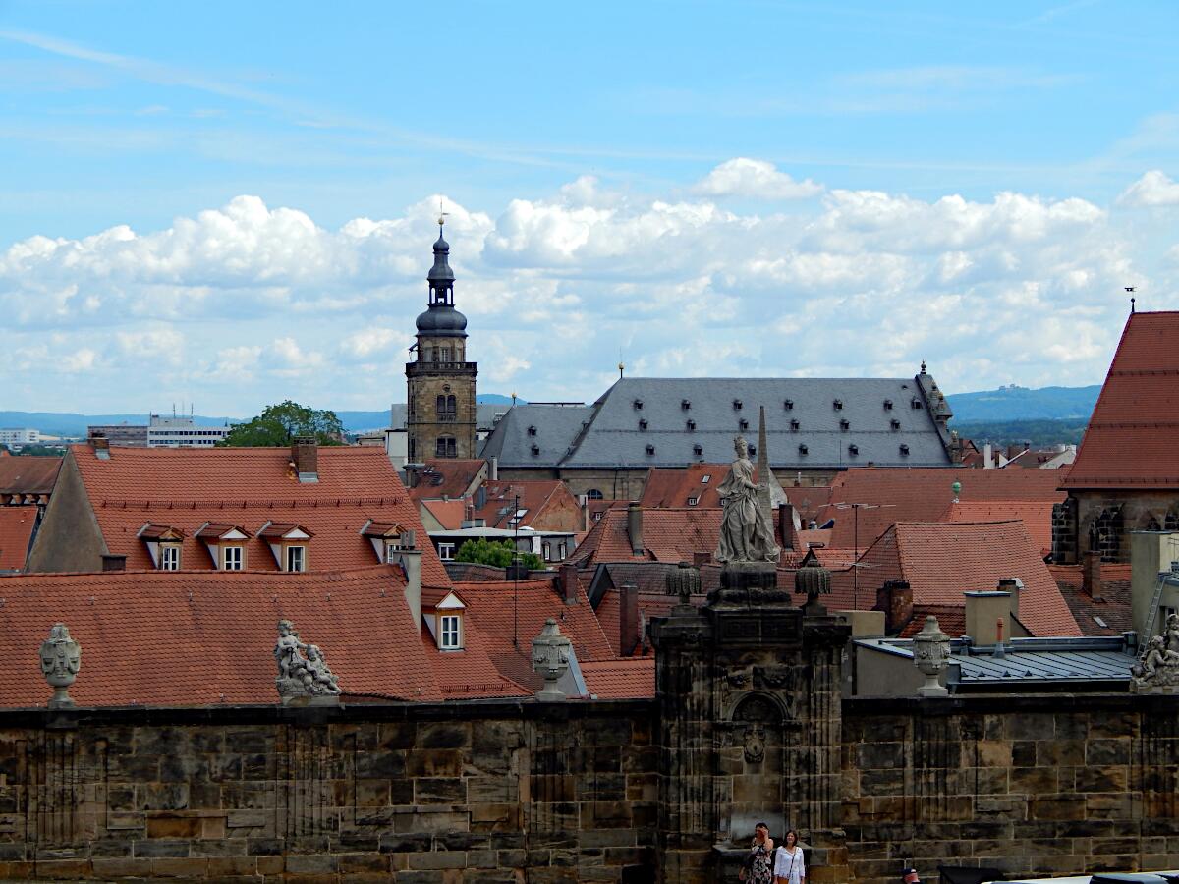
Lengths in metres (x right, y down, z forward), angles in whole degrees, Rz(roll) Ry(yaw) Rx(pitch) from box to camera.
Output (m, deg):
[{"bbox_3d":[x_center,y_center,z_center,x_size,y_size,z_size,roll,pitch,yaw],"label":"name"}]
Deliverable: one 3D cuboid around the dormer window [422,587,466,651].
[{"bbox_3d":[-5.430,6.398,128.300,1.450,2.250,2.000,0,0,-34],"label":"dormer window"}]

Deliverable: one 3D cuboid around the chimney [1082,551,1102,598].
[{"bbox_3d":[22.203,5.860,158.000,0.540,2.100,0.520,0,0,-36],"label":"chimney"}]

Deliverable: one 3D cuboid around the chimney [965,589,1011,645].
[{"bbox_3d":[11.697,5.192,105.000,1.100,1.600,1.080,0,0,-10],"label":"chimney"}]

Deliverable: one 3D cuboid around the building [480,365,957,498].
[{"bbox_3d":[15.000,7.300,497.000,69.000,34.000,22.000,0,0,-19],"label":"building"}]

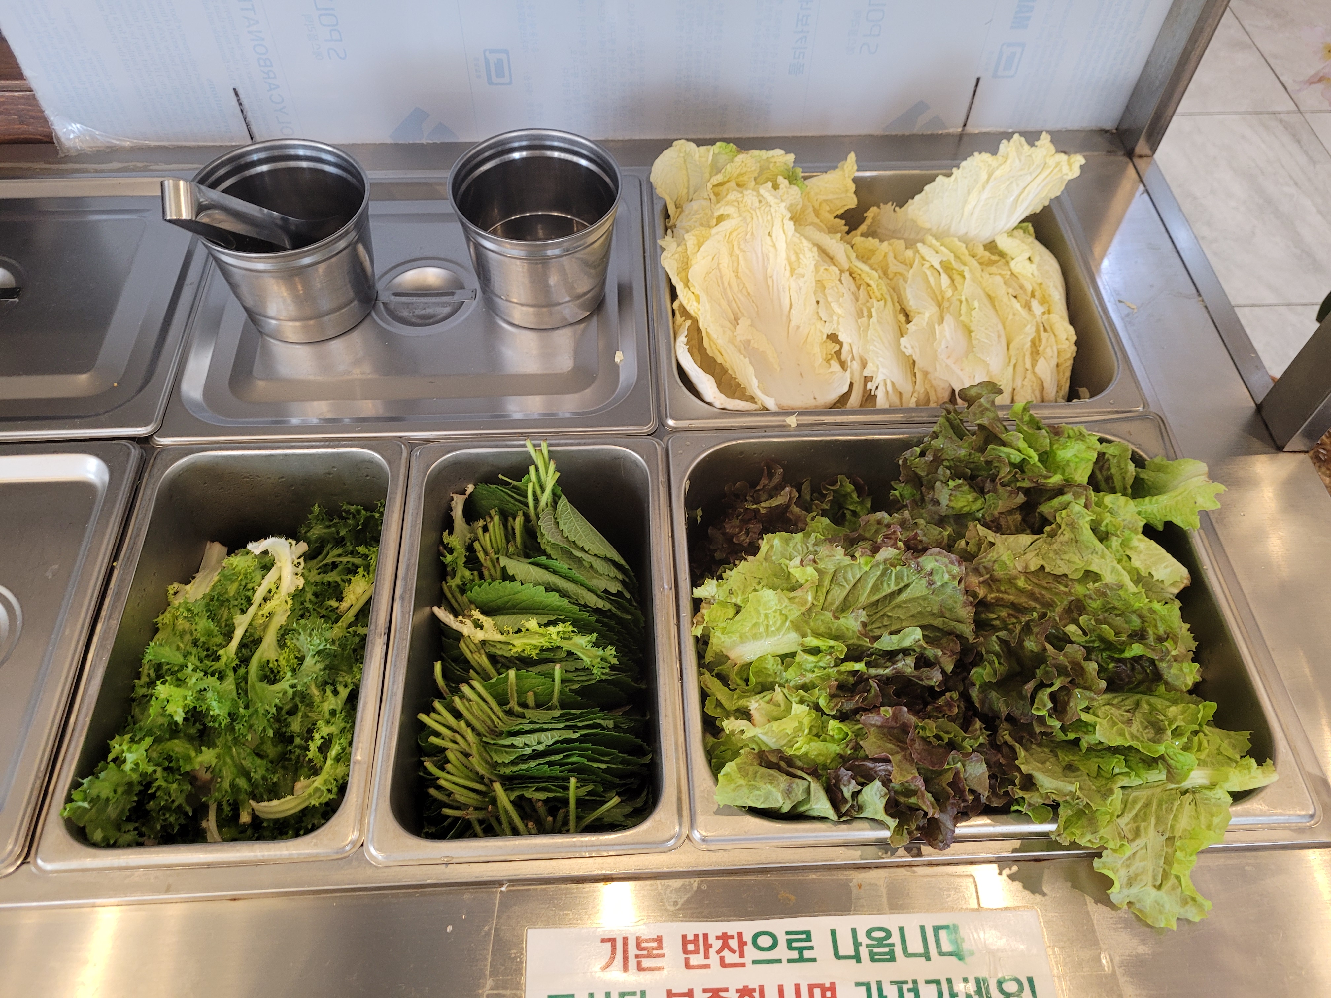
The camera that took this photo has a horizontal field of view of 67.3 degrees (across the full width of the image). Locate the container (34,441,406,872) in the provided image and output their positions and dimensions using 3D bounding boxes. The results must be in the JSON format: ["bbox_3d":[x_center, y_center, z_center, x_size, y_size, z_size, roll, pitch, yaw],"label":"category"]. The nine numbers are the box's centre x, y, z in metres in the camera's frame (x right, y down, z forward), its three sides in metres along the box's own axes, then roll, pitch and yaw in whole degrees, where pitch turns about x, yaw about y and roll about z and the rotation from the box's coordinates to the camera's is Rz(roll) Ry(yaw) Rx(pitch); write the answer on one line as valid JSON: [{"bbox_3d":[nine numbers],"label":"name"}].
[{"bbox_3d":[-0.241,0.109,0.625,0.162,0.124,0.265,-2,56,-2],"label":"container"}]

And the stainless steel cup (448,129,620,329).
[{"bbox_3d":[-0.088,-0.188,0.705,0.117,0.085,0.117,0,56,0],"label":"stainless steel cup"}]

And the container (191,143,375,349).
[{"bbox_3d":[-0.256,-0.177,0.697,0.117,0.085,0.117,-2,56,-2],"label":"container"}]

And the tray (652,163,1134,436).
[{"bbox_3d":[0.155,-0.125,0.786,0.325,0.124,0.265,-2,56,-2],"label":"tray"}]

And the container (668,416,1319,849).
[{"bbox_3d":[0.170,0.097,0.634,0.325,0.124,0.265,-2,56,-2],"label":"container"}]

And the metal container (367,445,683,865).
[{"bbox_3d":[-0.076,0.106,0.626,0.162,0.124,0.265,-2,56,-2],"label":"metal container"}]

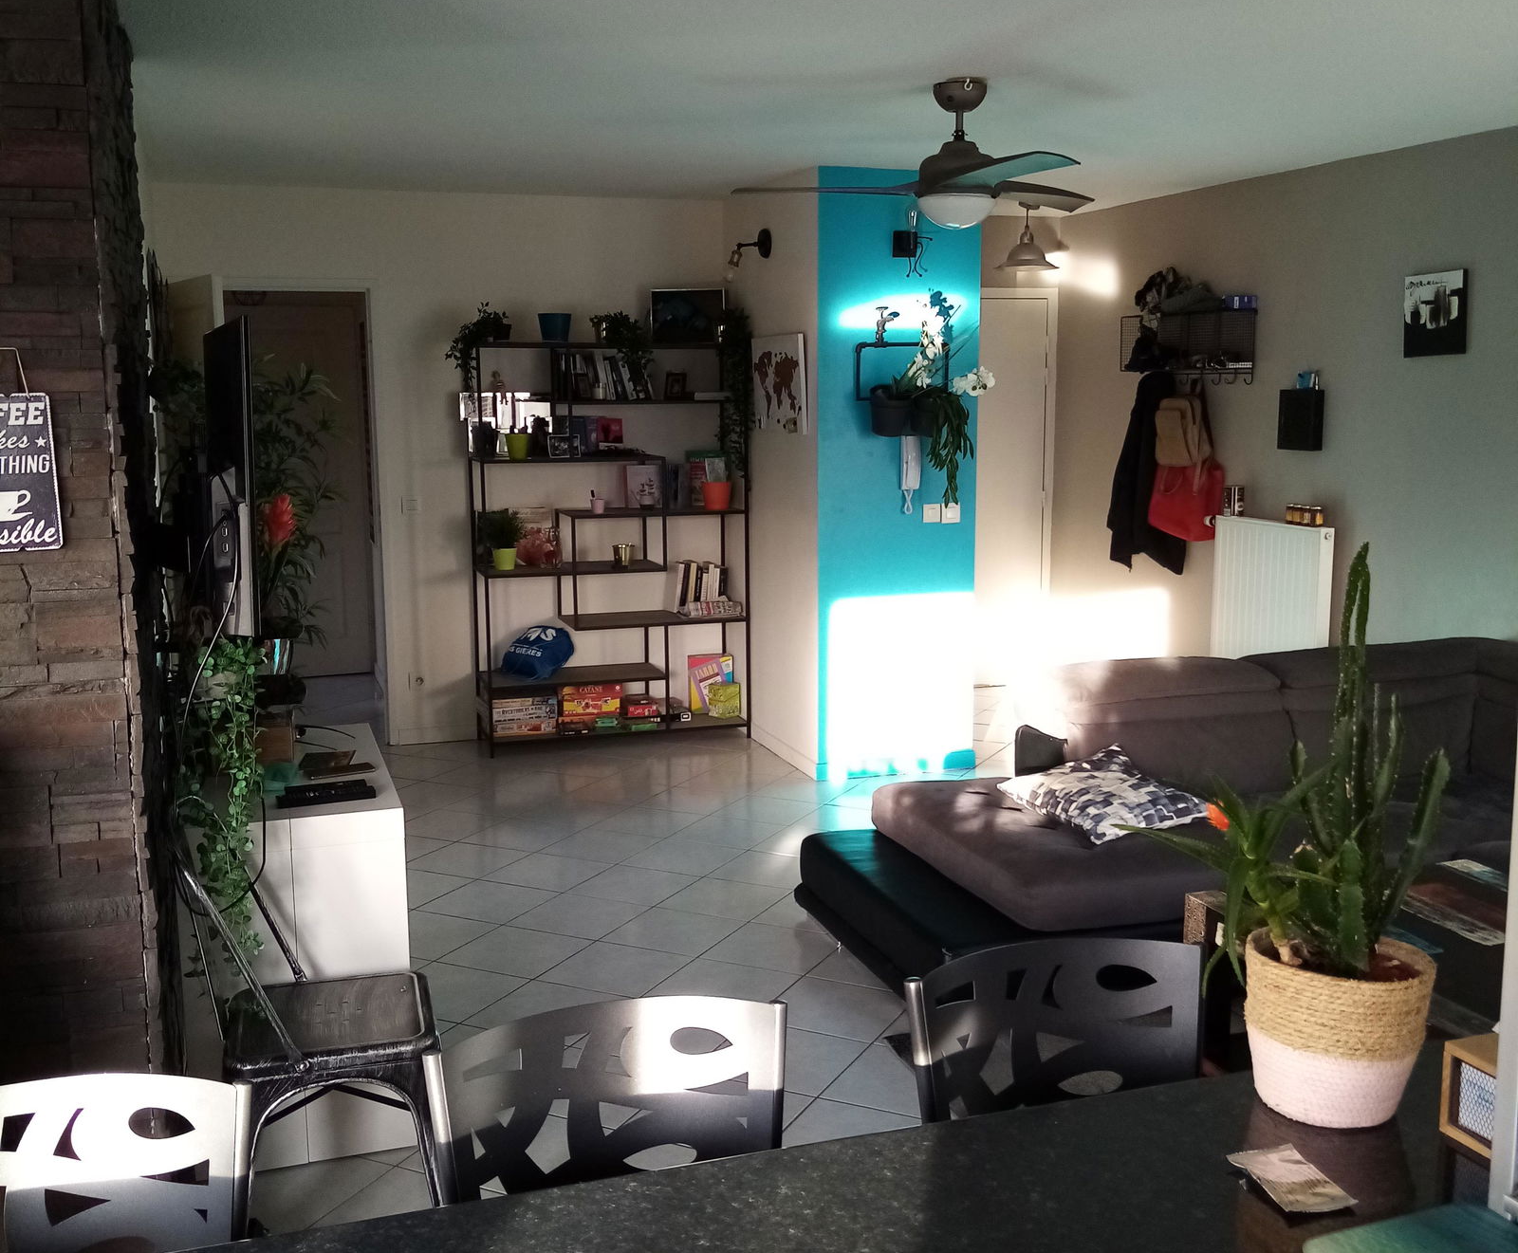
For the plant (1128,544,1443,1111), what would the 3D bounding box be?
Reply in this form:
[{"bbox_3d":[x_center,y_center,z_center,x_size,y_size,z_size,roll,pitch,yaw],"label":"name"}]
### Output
[{"bbox_3d":[0.531,0.196,1.514,0.310,0.546,0.270,3,9,20],"label":"plant"}]

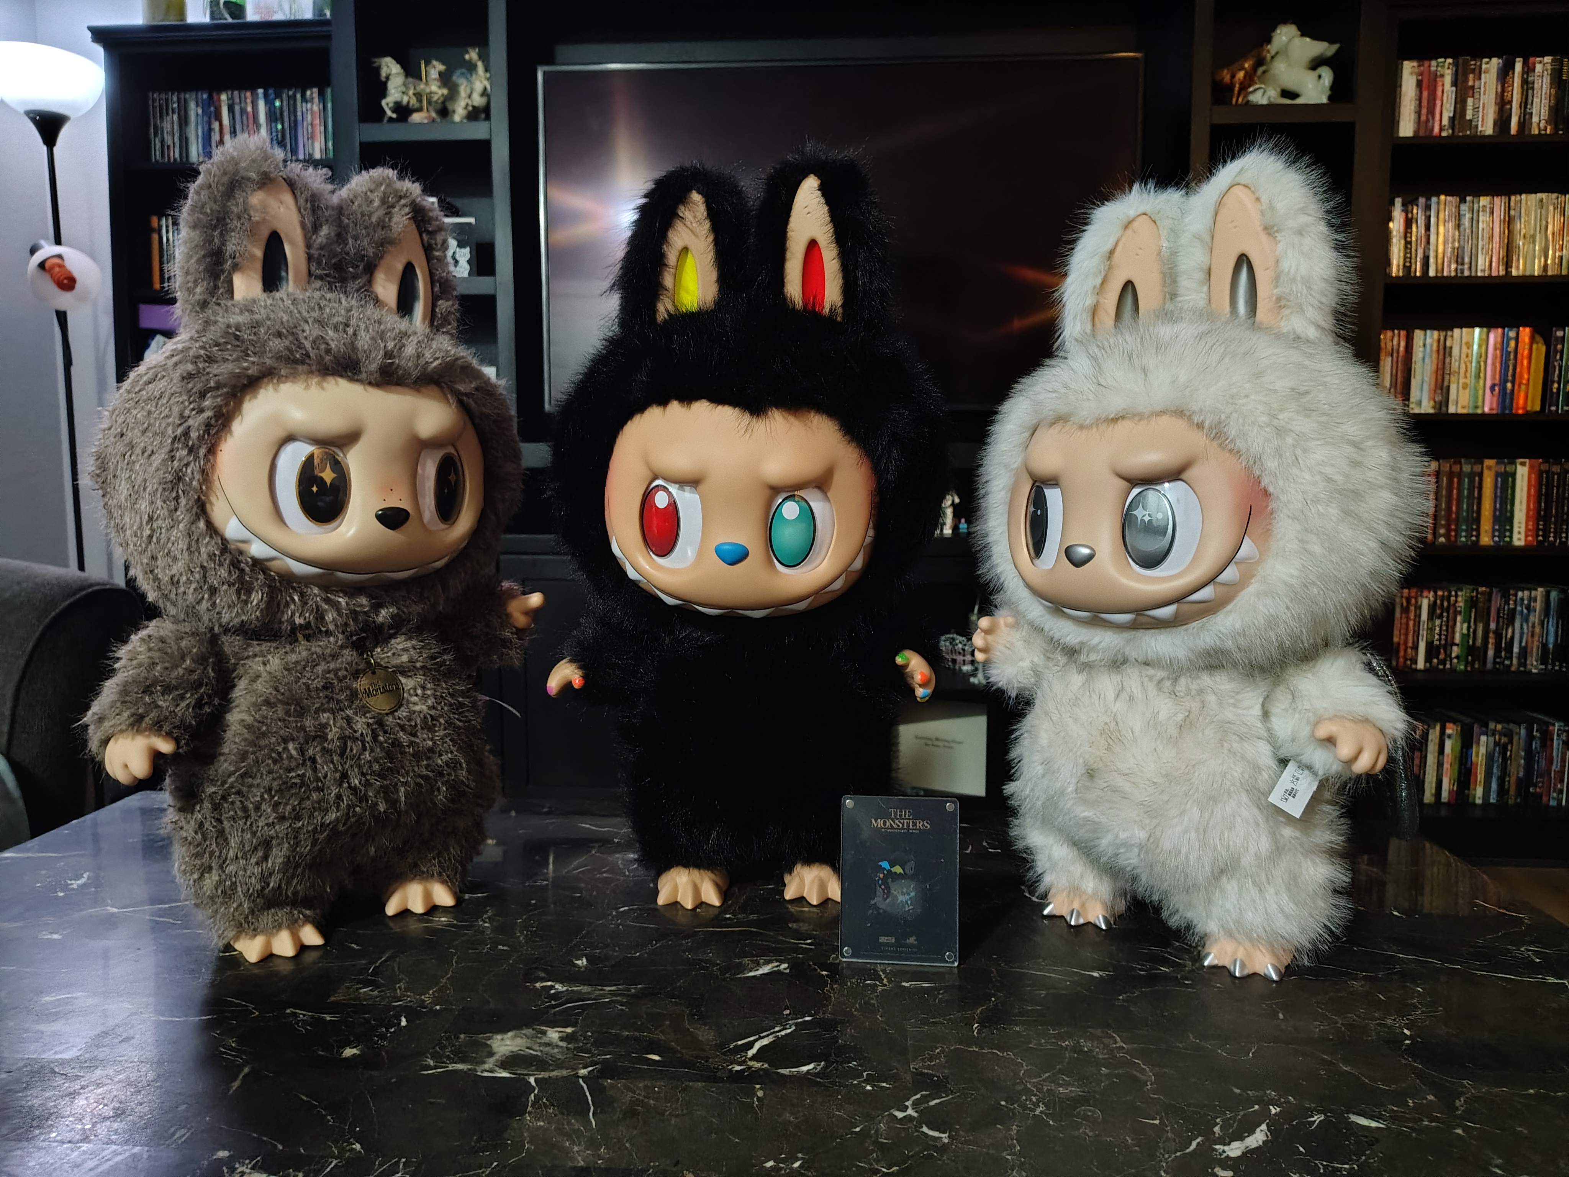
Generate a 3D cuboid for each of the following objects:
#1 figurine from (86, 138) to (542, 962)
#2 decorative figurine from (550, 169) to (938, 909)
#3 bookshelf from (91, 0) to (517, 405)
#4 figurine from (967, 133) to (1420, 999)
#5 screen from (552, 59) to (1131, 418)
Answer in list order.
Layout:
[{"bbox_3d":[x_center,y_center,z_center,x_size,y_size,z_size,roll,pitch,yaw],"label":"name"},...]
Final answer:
[{"bbox_3d":[-0.358,-0.039,0.811,0.255,0.585,0.305,4,6,39],"label":"figurine"},{"bbox_3d":[-0.022,-0.051,0.896,0.315,0.595,0.250,0,5,3],"label":"decorative figurine"},{"bbox_3d":[-1.178,-0.401,2.928,1.052,2.100,0.380,0,5,3],"label":"bookshelf"},{"bbox_3d":[0.307,-0.032,0.785,0.260,0.575,0.310,-4,6,-38],"label":"figurine"},{"bbox_3d":[0.128,-0.852,2.669,1.450,0.831,0.060,0,5,3],"label":"screen"}]

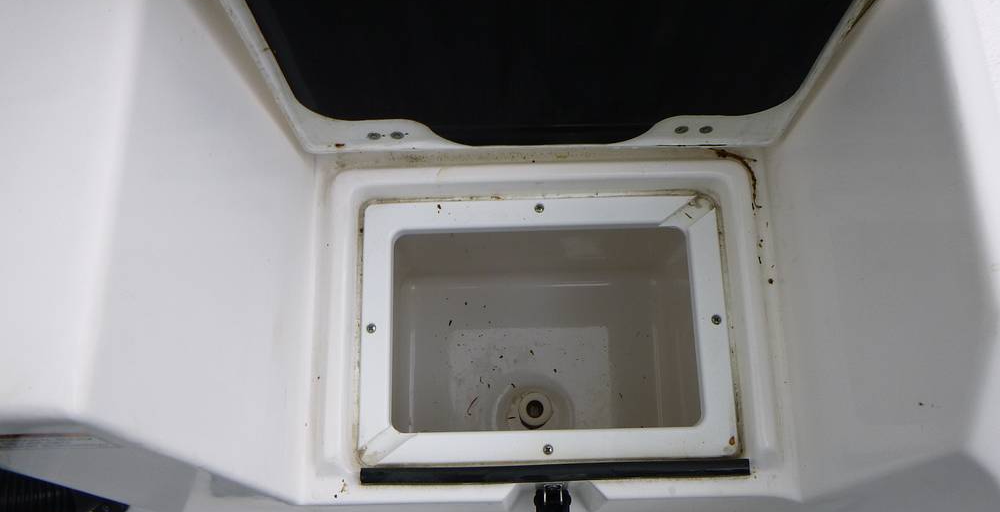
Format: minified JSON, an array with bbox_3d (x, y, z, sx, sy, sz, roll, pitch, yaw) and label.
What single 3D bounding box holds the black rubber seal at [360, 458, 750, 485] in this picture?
[{"bbox_3d":[0.048,0.189,0.633,0.341,0.011,0.013,-2,78,1],"label":"black rubber seal"}]

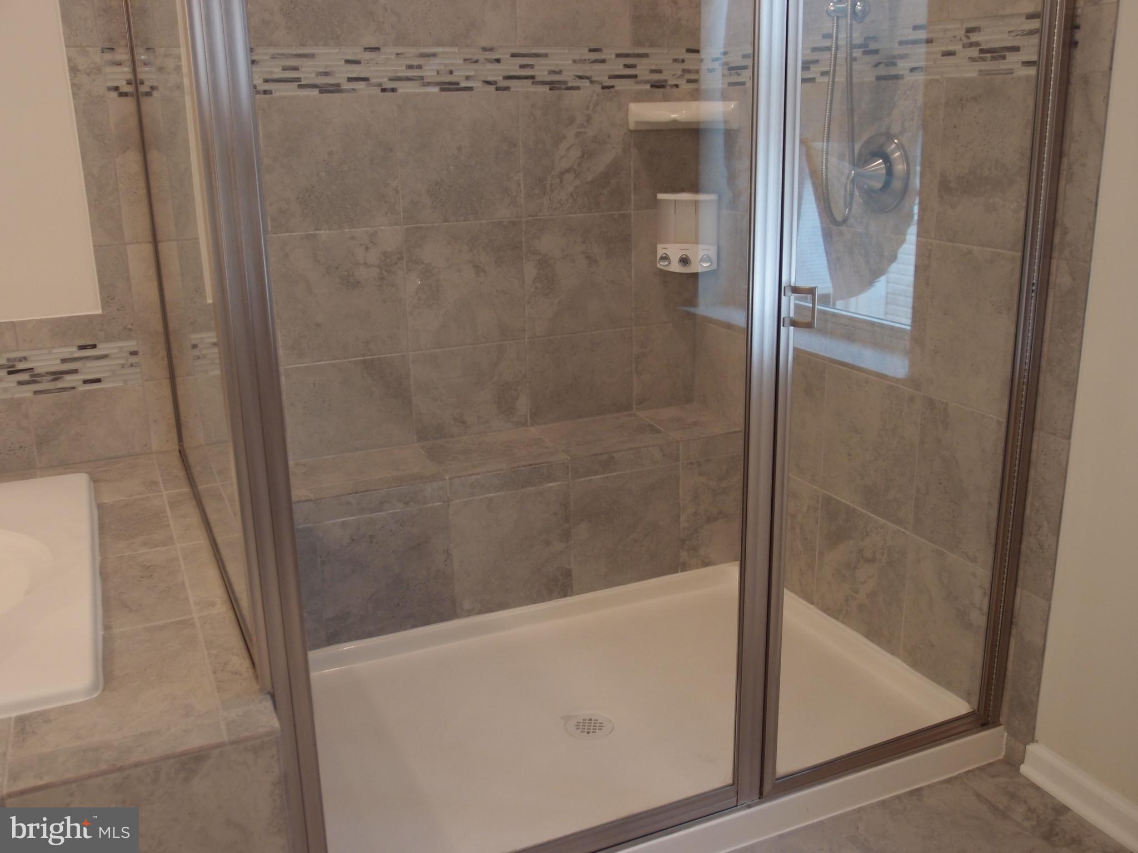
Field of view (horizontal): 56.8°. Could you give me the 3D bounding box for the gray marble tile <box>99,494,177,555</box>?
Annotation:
[{"bbox_3d":[-0.844,0.193,2.030,0.139,0.012,0.322,-8,18,-23],"label":"gray marble tile"}]

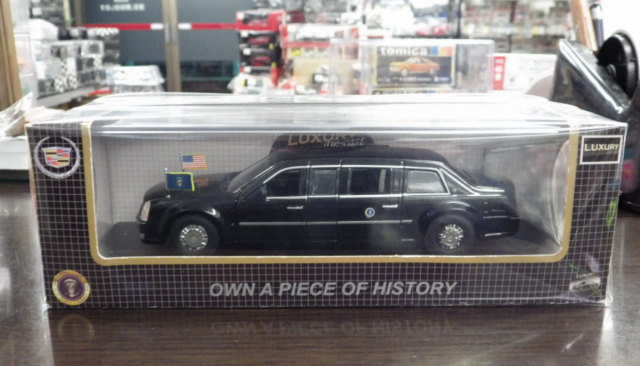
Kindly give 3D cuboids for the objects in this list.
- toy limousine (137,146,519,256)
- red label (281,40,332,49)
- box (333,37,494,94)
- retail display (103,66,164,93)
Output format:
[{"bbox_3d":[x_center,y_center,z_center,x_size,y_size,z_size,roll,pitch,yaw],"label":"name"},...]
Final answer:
[{"bbox_3d":[0.005,0.004,0.425,0.250,0.062,0.085,0,13,-1],"label":"toy limousine"},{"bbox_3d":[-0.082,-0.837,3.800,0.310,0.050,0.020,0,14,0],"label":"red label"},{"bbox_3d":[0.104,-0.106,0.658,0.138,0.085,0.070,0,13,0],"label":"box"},{"bbox_3d":[-1.100,-0.611,3.760,0.310,0.180,0.260,0,13,0],"label":"retail display"}]

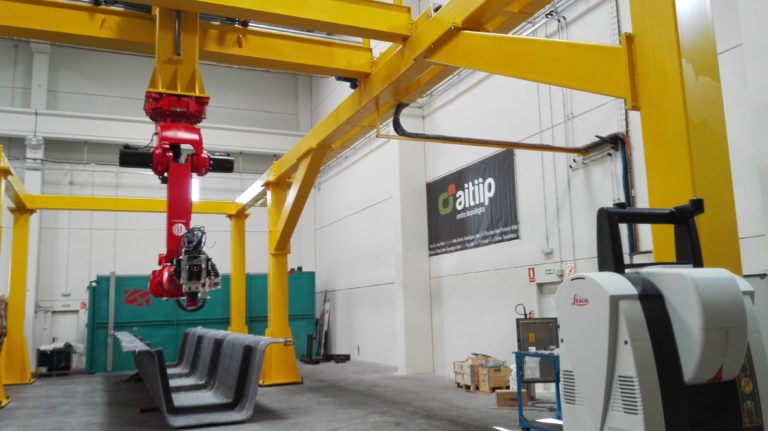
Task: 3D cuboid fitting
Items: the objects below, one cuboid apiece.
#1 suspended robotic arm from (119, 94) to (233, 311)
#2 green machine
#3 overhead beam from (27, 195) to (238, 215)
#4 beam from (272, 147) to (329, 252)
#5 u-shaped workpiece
[{"bbox_3d":[-2.450,-0.194,6.505,1.305,2.630,0.891,2,-9,-23],"label":"suspended robotic arm"},{"bbox_3d":[-6.175,3.623,19.126,7.015,3.040,2.139,1,-9,-20],"label":"green machine"},{"bbox_3d":[-7.524,-0.321,16.794,5.985,0.430,0.285,1,-9,-20],"label":"overhead beam"},{"bbox_3d":[-2.001,-0.254,12.420,0.330,0.400,3.627,2,-41,-26],"label":"beam"},{"bbox_3d":[-4.611,3.227,12.137,2.306,1.220,8.645,2,-9,-26],"label":"u-shaped workpiece"}]

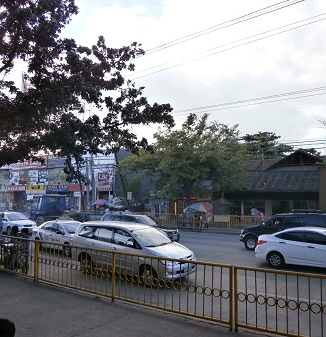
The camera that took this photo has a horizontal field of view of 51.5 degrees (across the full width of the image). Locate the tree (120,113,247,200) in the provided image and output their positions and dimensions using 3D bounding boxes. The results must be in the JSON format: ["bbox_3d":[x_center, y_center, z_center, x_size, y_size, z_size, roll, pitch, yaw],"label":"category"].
[{"bbox_3d":[1.814,-0.050,30.066,10.600,9.800,9.300,0,-5,0],"label":"tree"}]

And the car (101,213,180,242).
[{"bbox_3d":[-1.279,3.223,18.023,4.600,1.700,1.780,-3,-6,38],"label":"car"}]

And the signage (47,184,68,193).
[{"bbox_3d":[-12.444,2.353,39.751,3.634,0.940,0.250,-3,-6,31],"label":"signage"}]

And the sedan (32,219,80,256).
[{"bbox_3d":[-4.445,3.114,15.736,4.300,1.480,1.700,-4,-6,39],"label":"sedan"}]

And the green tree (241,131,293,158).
[{"bbox_3d":[15.421,0.627,49.459,8.800,12.550,8.300,0,-5,0],"label":"green tree"}]

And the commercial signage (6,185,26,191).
[{"bbox_3d":[-18.928,2.500,43.643,4.074,0.865,0.250,-3,-6,31],"label":"commercial signage"}]

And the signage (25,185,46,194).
[{"bbox_3d":[-15.627,2.589,41.646,3.619,1.231,0.250,-3,-6,31],"label":"signage"}]

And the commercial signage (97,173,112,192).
[{"bbox_3d":[-5.914,1.365,34.150,1.974,1.922,0.300,-3,-6,31],"label":"commercial signage"}]

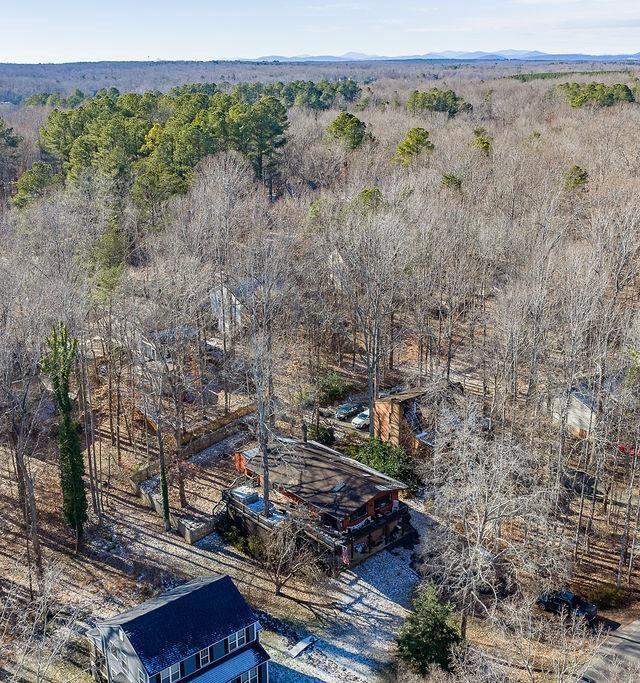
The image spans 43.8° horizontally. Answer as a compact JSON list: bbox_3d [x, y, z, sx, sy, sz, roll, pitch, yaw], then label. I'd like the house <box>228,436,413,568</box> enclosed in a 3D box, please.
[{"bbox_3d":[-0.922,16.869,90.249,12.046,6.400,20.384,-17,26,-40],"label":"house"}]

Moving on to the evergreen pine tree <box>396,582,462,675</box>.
[{"bbox_3d":[9.550,24.214,68.108,5.600,8.200,5.600,0,19,0],"label":"evergreen pine tree"}]

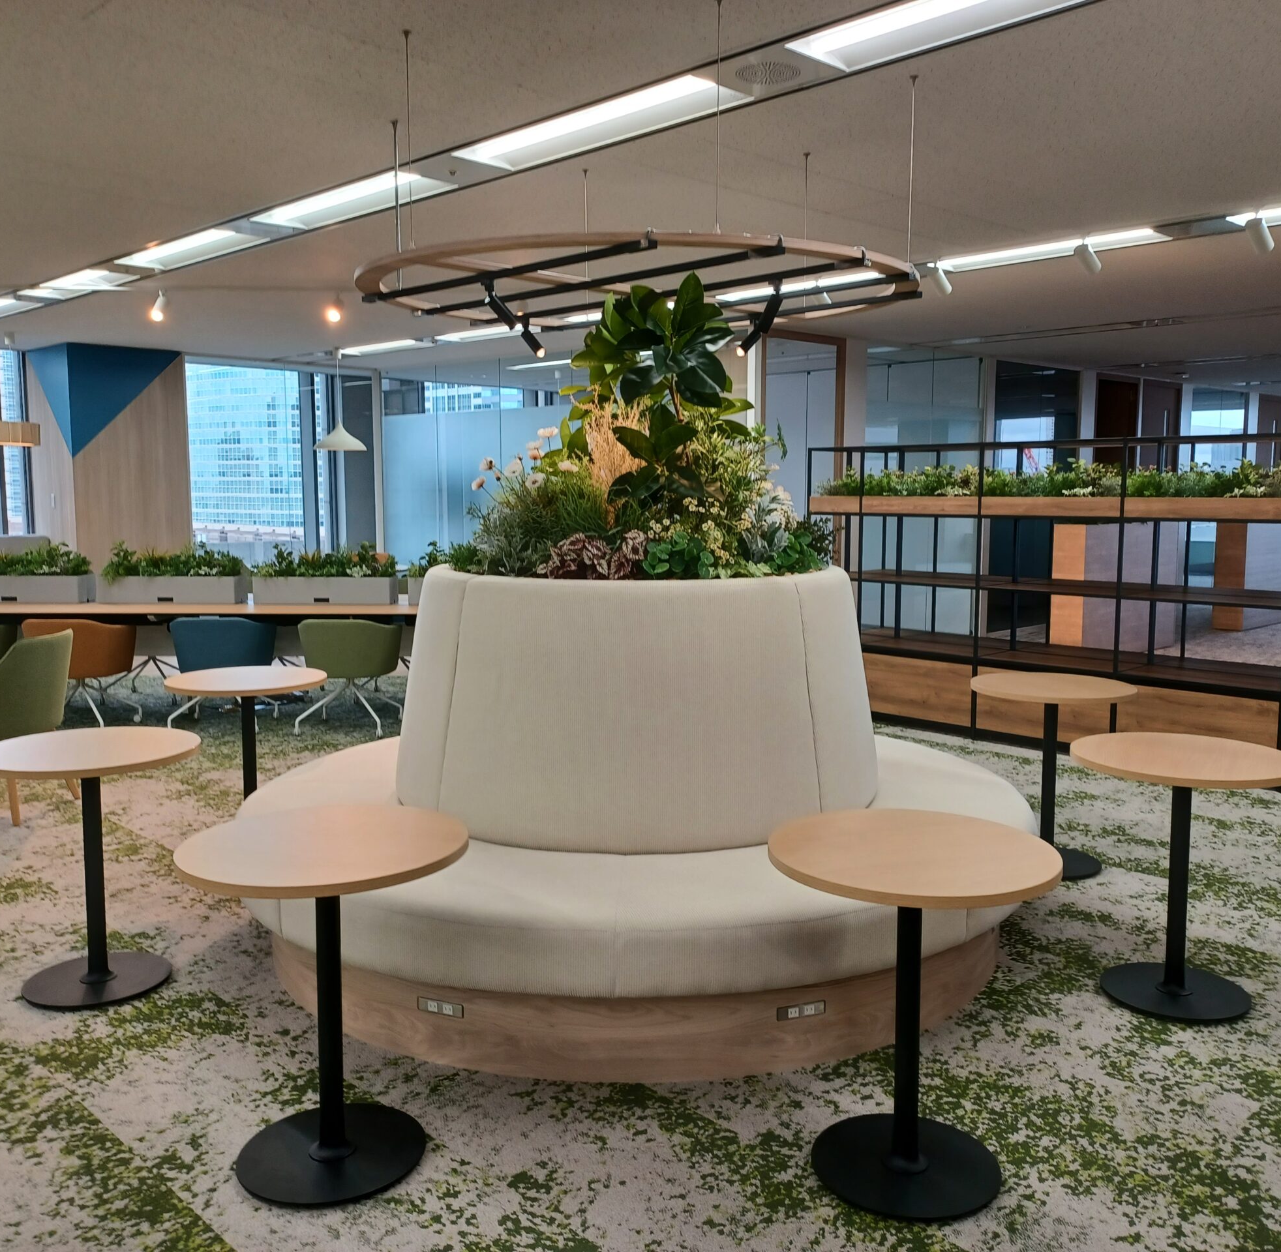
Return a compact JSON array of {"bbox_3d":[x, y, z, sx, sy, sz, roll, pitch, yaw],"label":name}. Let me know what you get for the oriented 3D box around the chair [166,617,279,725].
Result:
[{"bbox_3d":[-2.531,0.268,7.368,0.600,0.710,0.570,0,6,0],"label":"chair"}]

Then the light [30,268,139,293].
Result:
[{"bbox_3d":[-3.481,-2.117,7.431,1.220,0.070,0.300,6,9,44],"label":"light"}]

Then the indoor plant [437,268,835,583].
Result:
[{"bbox_3d":[-0.003,-0.659,3.981,1.260,1.010,1.150,0,6,0],"label":"indoor plant"}]

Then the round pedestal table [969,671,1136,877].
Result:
[{"bbox_3d":[1.585,0.578,4.671,0.602,0.708,0.602,0,6,0],"label":"round pedestal table"}]

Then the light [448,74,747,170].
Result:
[{"bbox_3d":[-0.173,-1.750,4.199,1.220,0.070,0.300,6,9,44],"label":"light"}]

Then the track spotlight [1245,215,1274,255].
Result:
[{"bbox_3d":[2.829,-1.782,5.503,0.080,0.100,0.180,8,-28,51],"label":"track spotlight"}]

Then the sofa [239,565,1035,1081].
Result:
[{"bbox_3d":[-0.011,0.398,4.115,2.600,1.200,2.600,0,6,0],"label":"sofa"}]

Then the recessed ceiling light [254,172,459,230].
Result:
[{"bbox_3d":[-1.276,-1.871,5.278,0.300,0.070,1.250,-6,9,-44],"label":"recessed ceiling light"}]

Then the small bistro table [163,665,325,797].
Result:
[{"bbox_3d":[-1.562,0.558,4.826,0.602,0.708,0.602,0,6,0],"label":"small bistro table"}]

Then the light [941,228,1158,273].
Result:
[{"bbox_3d":[2.125,-1.984,6.336,0.300,0.070,1.250,-6,9,-43],"label":"light"}]

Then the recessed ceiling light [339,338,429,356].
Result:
[{"bbox_3d":[-2.267,-2.485,10.711,1.220,0.070,0.300,6,9,44],"label":"recessed ceiling light"}]

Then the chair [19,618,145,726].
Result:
[{"bbox_3d":[-3.400,0.272,7.347,0.600,0.710,0.570,1,6,4],"label":"chair"}]

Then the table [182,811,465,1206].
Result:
[{"bbox_3d":[-0.675,0.813,2.620,0.606,0.710,0.606,0,6,0],"label":"table"}]

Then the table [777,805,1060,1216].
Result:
[{"bbox_3d":[0.571,0.814,2.563,0.602,0.708,0.602,0,6,0],"label":"table"}]

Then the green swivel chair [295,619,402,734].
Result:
[{"bbox_3d":[-1.755,0.272,7.357,0.600,0.710,0.570,1,6,6],"label":"green swivel chair"}]

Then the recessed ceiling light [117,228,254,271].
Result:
[{"bbox_3d":[-2.383,-1.994,6.348,1.220,0.070,0.300,6,9,44],"label":"recessed ceiling light"}]

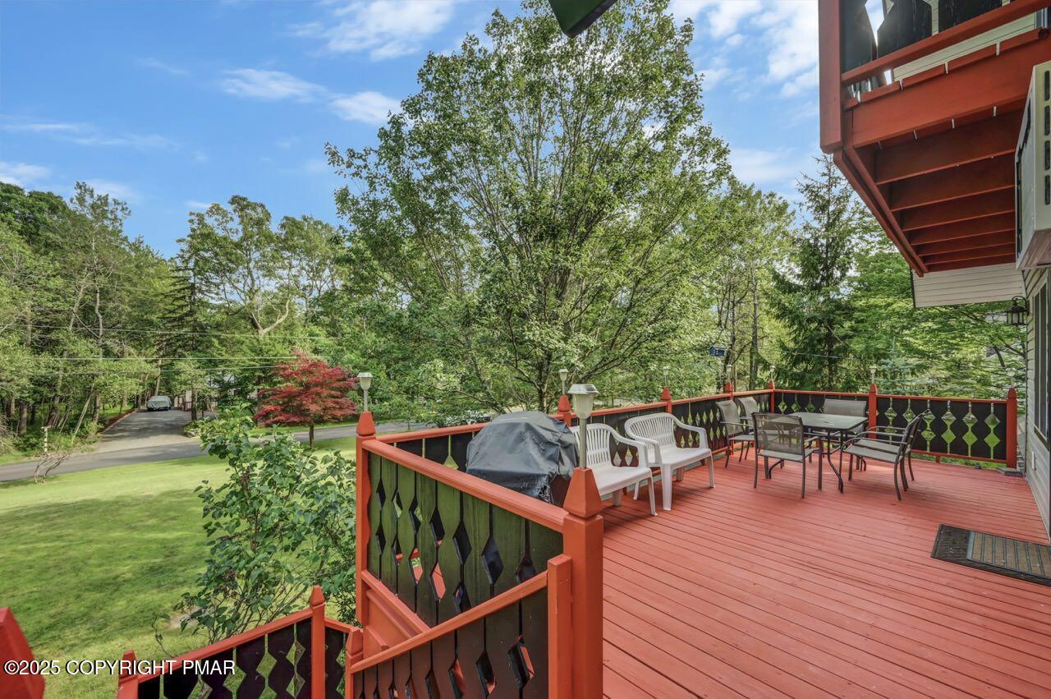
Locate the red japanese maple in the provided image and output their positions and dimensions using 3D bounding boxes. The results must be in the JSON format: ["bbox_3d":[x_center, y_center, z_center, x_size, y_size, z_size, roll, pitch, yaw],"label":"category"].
[{"bbox_3d":[-12.103,2.783,22.500,4.950,5.250,4.900,1,-1,-28],"label":"red japanese maple"}]

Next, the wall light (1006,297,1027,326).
[{"bbox_3d":[5.957,-0.458,4.950,0.160,0.360,0.200,1,-1,-43],"label":"wall light"}]

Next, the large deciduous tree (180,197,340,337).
[{"bbox_3d":[-20.816,-2.960,32.000,10.600,17.800,10.200,1,-1,-33],"label":"large deciduous tree"}]

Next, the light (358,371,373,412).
[{"bbox_3d":[-1.103,0.289,2.820,0.096,0.268,0.096,1,-1,-43],"label":"light"}]

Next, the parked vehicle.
[{"bbox_3d":[-39.500,5.650,44.100,1.850,1.600,4.600,1,-1,-38],"label":"parked vehicle"}]

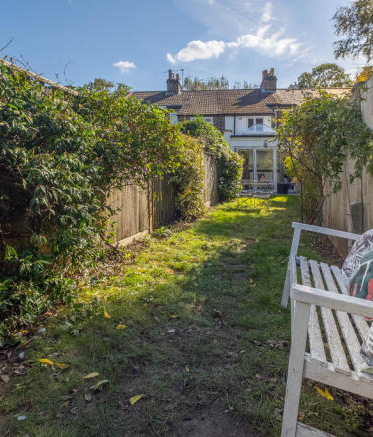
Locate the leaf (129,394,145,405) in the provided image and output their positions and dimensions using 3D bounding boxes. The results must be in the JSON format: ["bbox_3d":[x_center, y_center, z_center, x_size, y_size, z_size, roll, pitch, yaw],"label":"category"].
[{"bbox_3d":[-0.232,0.852,1.297,0.075,0.015,0.038,-6,11,-30],"label":"leaf"}]

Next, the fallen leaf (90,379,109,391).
[{"bbox_3d":[-0.437,0.834,1.380,0.094,0.025,0.045,-5,11,-29],"label":"fallen leaf"}]

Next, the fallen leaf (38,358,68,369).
[{"bbox_3d":[-0.753,0.810,1.531,0.192,0.020,0.050,3,10,14],"label":"fallen leaf"}]

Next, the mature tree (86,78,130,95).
[{"bbox_3d":[-8.971,-8.500,31.000,6.500,14.000,6.500,0,0,0],"label":"mature tree"}]

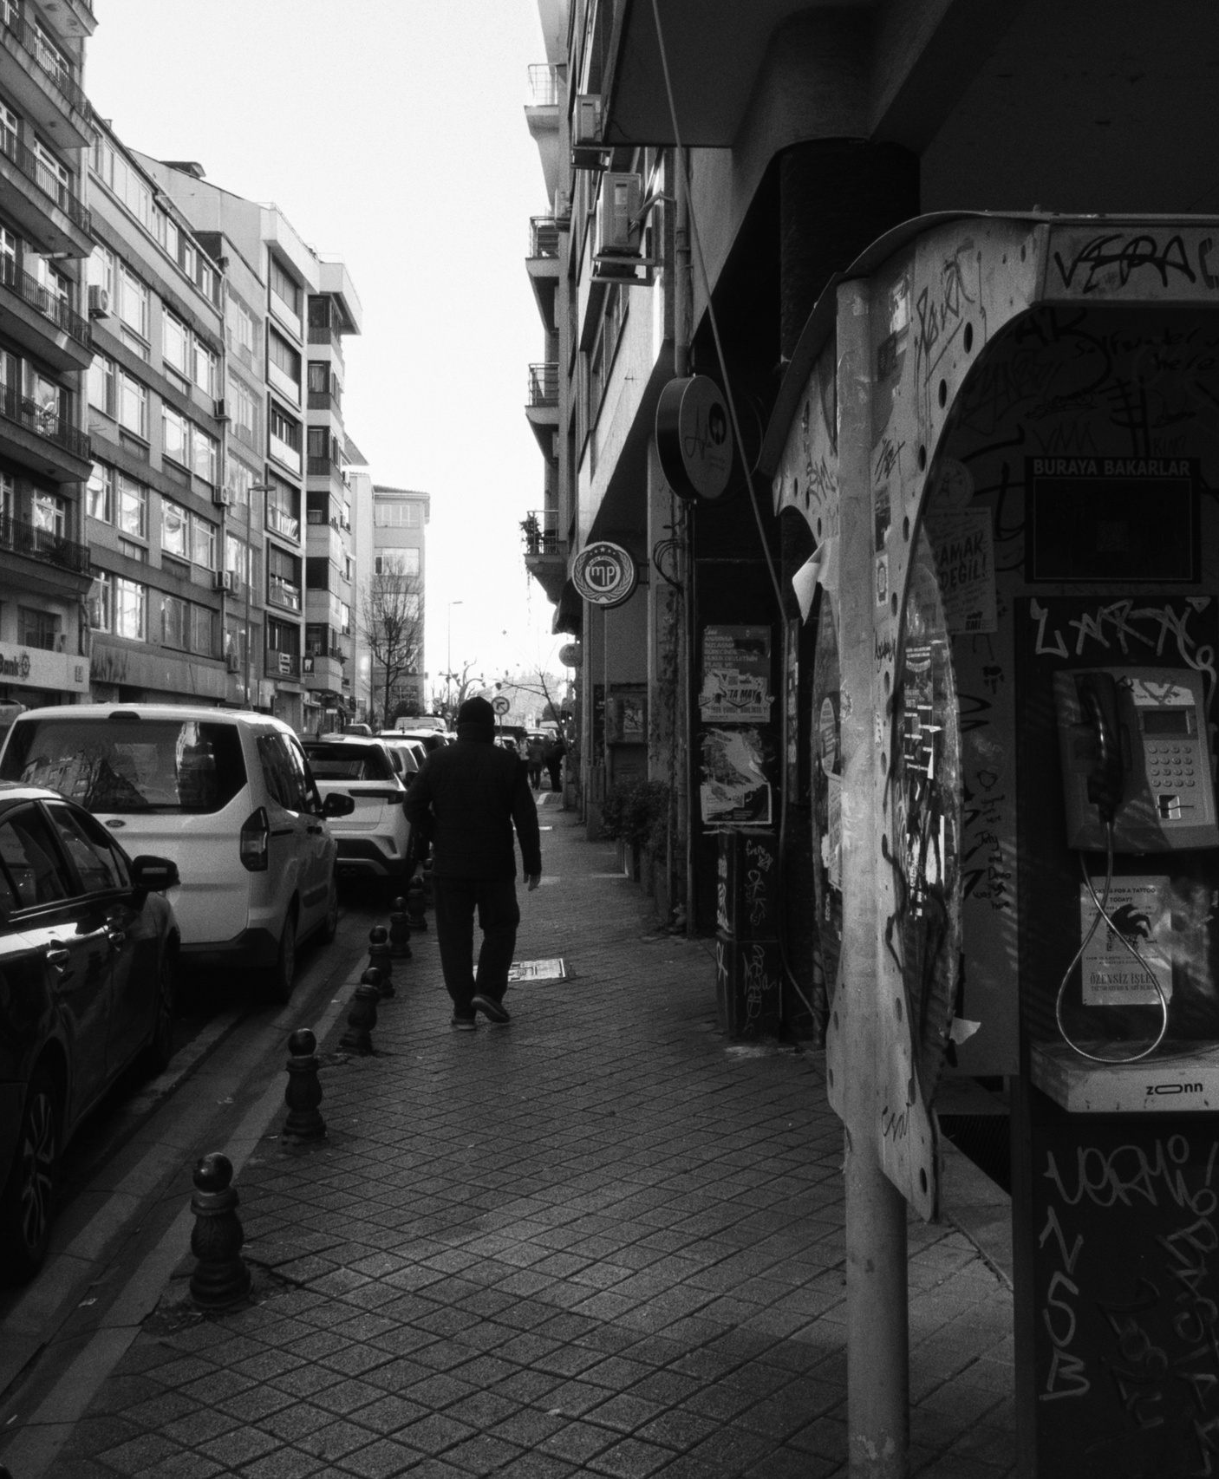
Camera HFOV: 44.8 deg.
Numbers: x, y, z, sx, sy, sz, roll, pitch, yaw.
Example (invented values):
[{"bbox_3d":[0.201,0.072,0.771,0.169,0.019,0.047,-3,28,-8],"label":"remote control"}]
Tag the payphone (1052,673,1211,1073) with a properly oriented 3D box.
[{"bbox_3d":[0.830,0.190,2.340,0.225,0.610,0.160,0,-1,-2],"label":"payphone"}]

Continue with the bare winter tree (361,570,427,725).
[{"bbox_3d":[-9.880,-3.150,68.000,2.900,9.800,2.900,0,-1,0],"label":"bare winter tree"}]

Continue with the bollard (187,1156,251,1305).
[{"bbox_3d":[-1.075,1.333,4.060,0.163,0.400,0.163,0,-1,0],"label":"bollard"}]

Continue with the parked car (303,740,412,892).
[{"bbox_3d":[-2.970,0.730,16.500,1.840,1.610,4.420,0,-1,-3],"label":"parked car"}]

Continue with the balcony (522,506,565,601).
[{"bbox_3d":[-1.180,-4.090,32.400,0.850,1.120,4.800,0,-1,3],"label":"balcony"}]

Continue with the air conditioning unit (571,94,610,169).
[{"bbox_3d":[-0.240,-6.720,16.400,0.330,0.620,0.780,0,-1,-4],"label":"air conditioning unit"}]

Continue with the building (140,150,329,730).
[{"bbox_3d":[-18.700,-10.700,62.500,11.000,24.800,9.000,0,-1,1],"label":"building"}]

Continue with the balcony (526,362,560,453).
[{"bbox_3d":[-1.200,-6.780,31.200,0.750,1.170,4.200,0,-1,2],"label":"balcony"}]

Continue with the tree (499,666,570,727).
[{"bbox_3d":[-2.500,-0.600,50.000,2.500,4.100,2.400,0,-1,3],"label":"tree"}]

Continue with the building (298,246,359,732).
[{"bbox_3d":[-18.400,-9.600,69.700,12.500,23.000,11.000,0,-1,-5],"label":"building"}]

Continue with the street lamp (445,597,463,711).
[{"bbox_3d":[-8.700,-2.930,84.000,0.950,9.700,0.350,0,-1,0],"label":"street lamp"}]

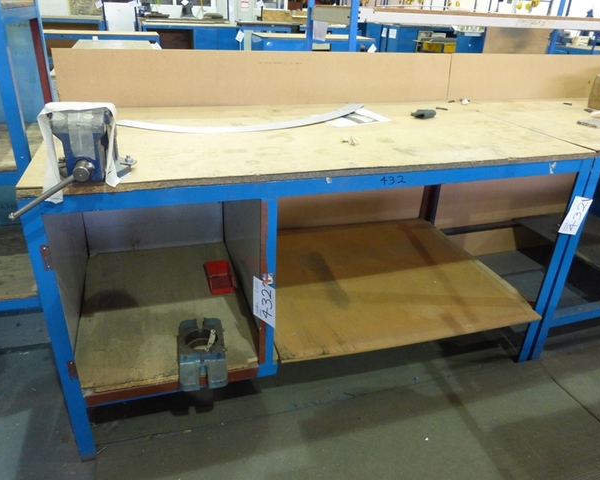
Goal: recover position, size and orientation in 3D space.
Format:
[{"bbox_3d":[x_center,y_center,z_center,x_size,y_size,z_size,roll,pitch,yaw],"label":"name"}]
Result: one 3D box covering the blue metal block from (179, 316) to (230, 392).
[{"bbox_3d":[-0.313,0.360,1.484,0.140,0.103,0.204,-3,28,-11],"label":"blue metal block"}]

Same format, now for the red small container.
[{"bbox_3d":[-0.343,0.158,1.975,0.096,0.069,0.169,-5,28,-14],"label":"red small container"}]

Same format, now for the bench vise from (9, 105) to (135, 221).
[{"bbox_3d":[-0.567,-0.242,1.180,0.277,0.225,0.380,-6,28,-15],"label":"bench vise"}]

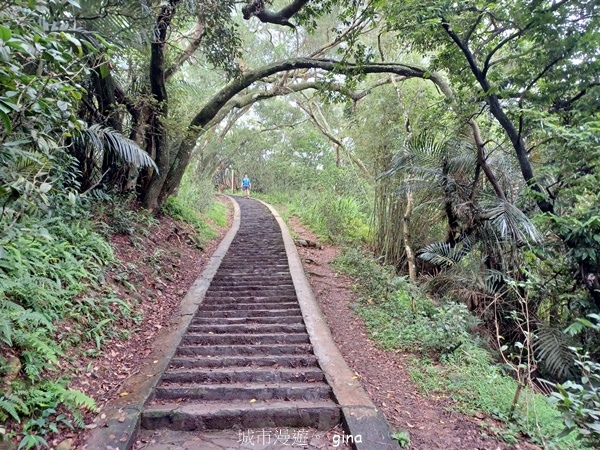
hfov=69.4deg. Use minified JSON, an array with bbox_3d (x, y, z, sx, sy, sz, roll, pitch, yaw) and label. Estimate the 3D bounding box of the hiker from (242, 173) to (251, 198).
[{"bbox_3d":[-3.490,-2.570,28.300,0.560,1.680,0.360,1,-5,-9],"label":"hiker"}]

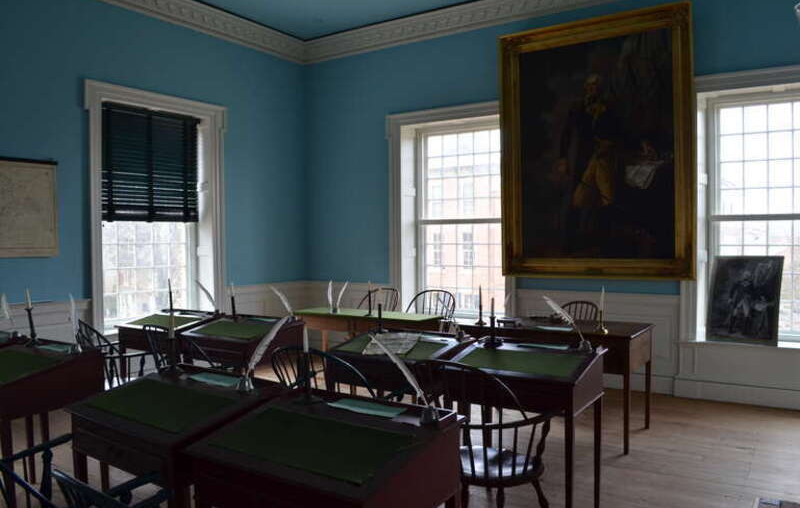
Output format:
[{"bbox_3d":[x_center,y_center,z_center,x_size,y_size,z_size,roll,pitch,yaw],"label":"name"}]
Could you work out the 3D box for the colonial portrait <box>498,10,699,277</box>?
[{"bbox_3d":[1.751,-0.949,5.485,1.740,2.320,0.120,1,2,33],"label":"colonial portrait"}]

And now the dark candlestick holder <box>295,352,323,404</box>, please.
[{"bbox_3d":[-0.351,0.465,2.289,0.106,0.188,0.106,0,3,0],"label":"dark candlestick holder"}]

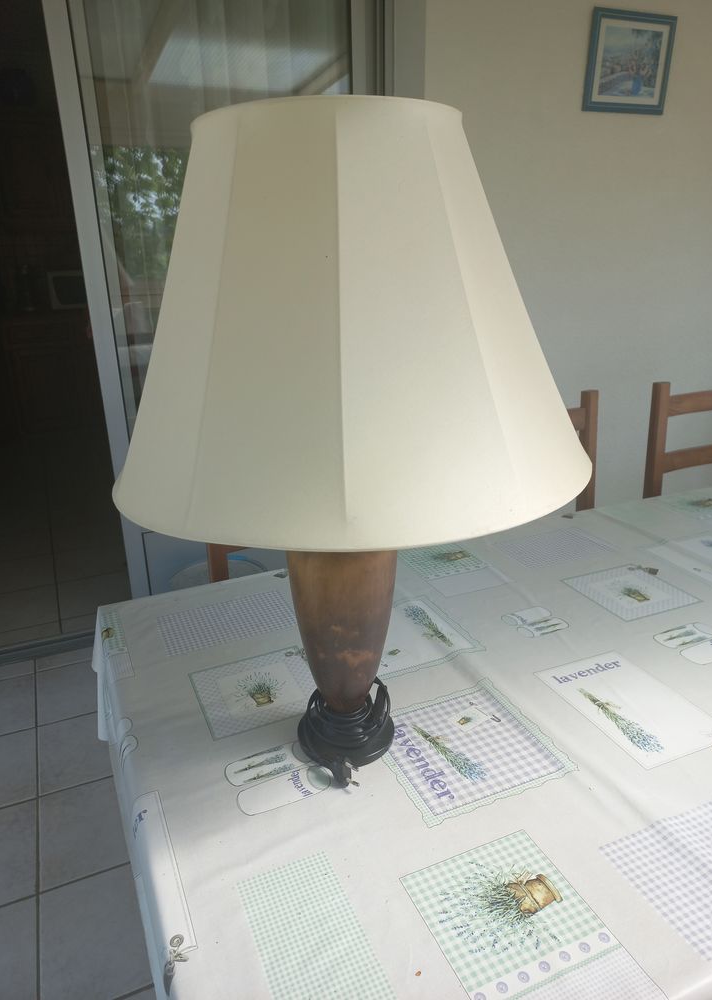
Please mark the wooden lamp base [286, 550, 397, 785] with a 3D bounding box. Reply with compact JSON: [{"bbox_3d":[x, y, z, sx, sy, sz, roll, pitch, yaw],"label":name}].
[{"bbox_3d":[-0.012,0.105,0.736,0.118,0.330,0.120,-10,21,-21],"label":"wooden lamp base"}]

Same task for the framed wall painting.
[{"bbox_3d":[0.918,-1.448,2.391,0.346,0.295,0.020,-10,24,-21],"label":"framed wall painting"}]

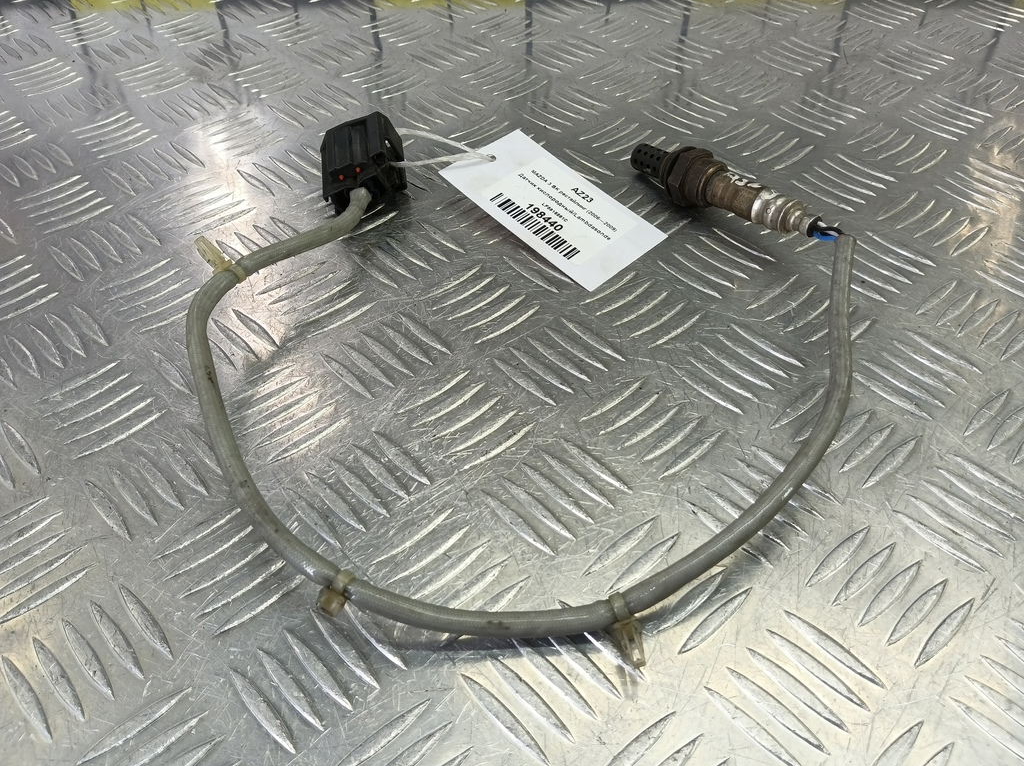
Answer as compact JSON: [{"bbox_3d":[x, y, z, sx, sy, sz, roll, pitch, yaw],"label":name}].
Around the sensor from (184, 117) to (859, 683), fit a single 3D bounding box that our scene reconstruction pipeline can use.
[{"bbox_3d":[0.006,-0.023,0.251,0.257,0.034,0.237,-1,53,0],"label":"sensor"}]

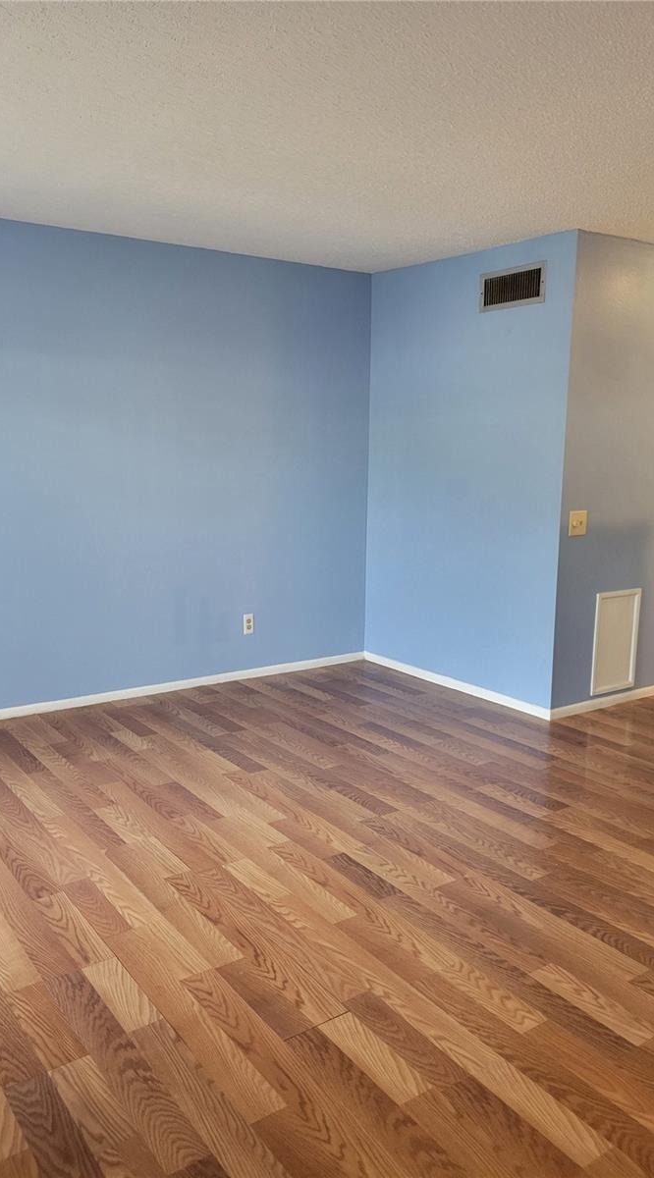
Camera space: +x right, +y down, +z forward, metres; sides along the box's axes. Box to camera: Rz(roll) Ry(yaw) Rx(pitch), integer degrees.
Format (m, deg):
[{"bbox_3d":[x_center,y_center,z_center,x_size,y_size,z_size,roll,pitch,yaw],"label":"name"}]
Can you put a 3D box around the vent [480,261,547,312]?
[{"bbox_3d":[0.947,-1.548,4.551,0.022,0.197,0.445,-6,12,-36],"label":"vent"}]

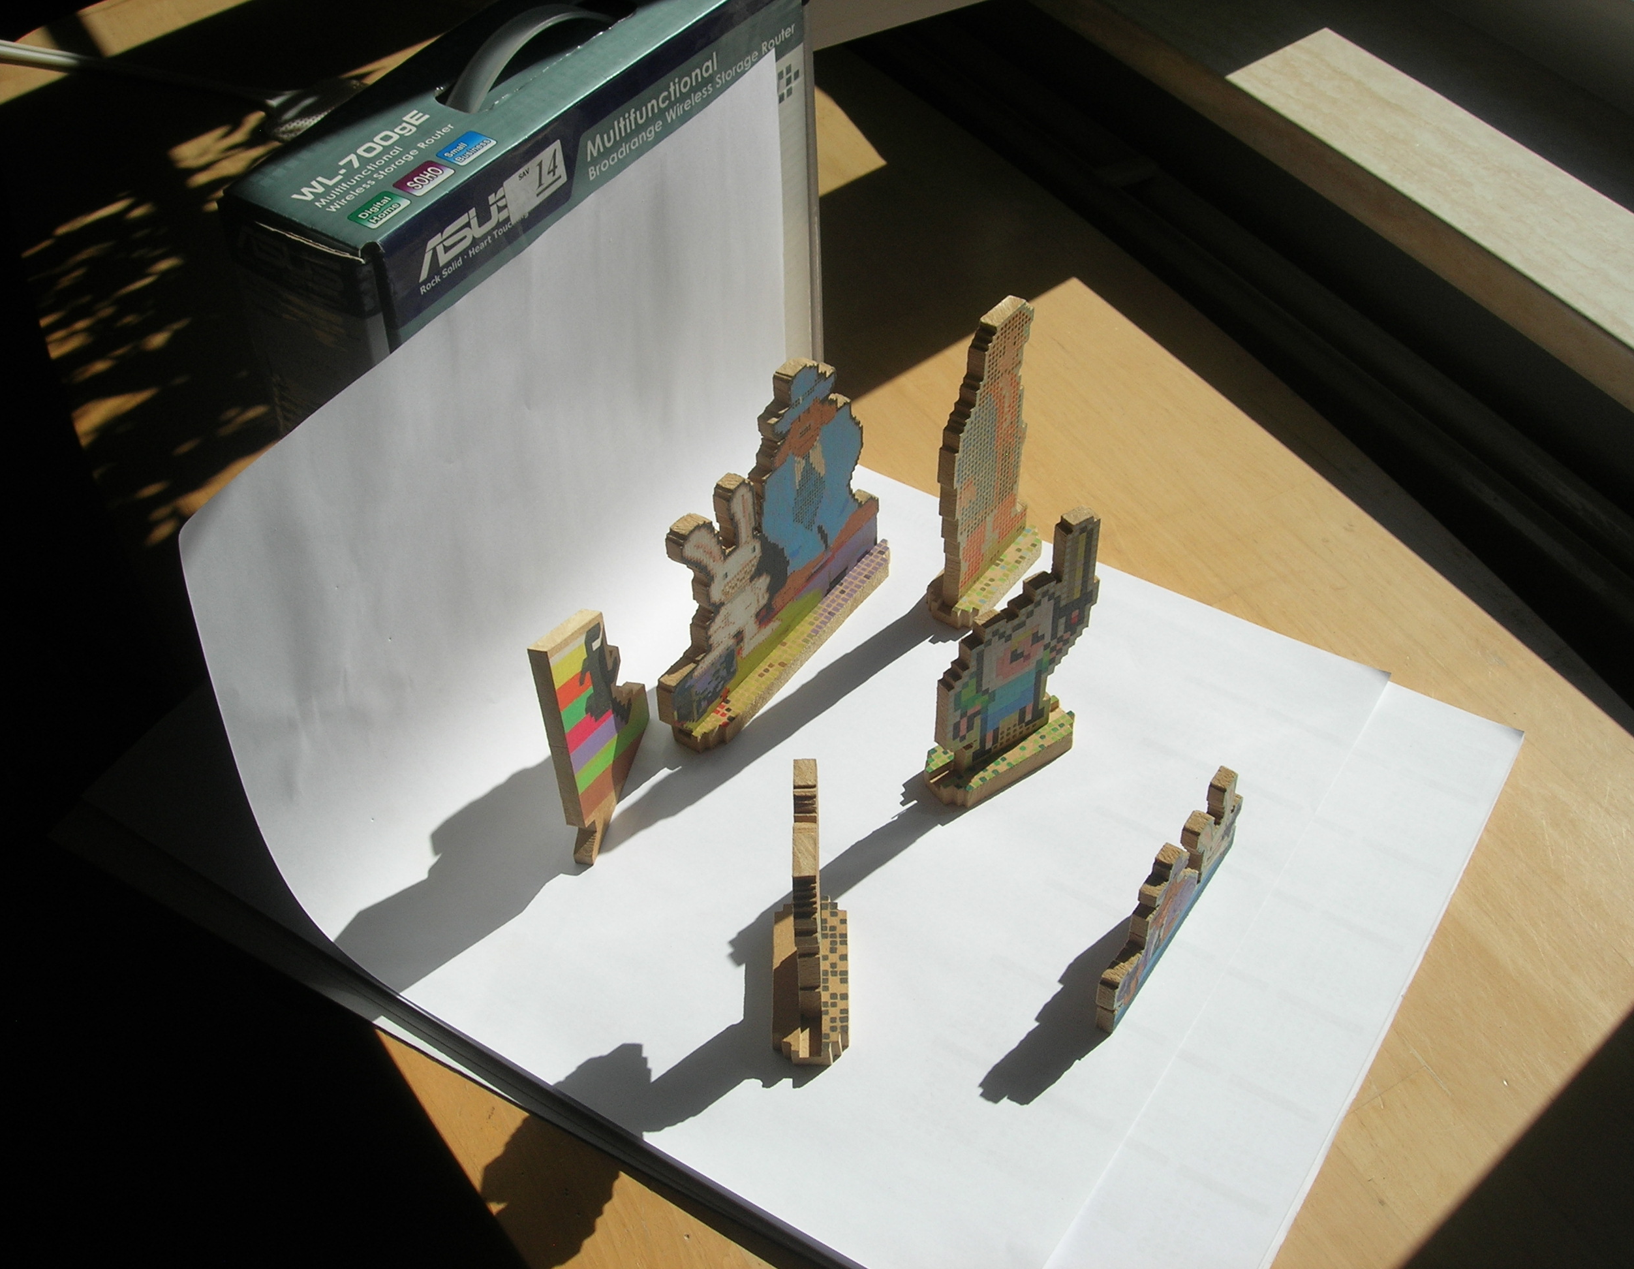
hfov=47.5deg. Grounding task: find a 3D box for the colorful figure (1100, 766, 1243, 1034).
[{"bbox_3d":[0.160,0.110,0.824,0.009,0.074,0.121,25,52,24],"label":"colorful figure"}]

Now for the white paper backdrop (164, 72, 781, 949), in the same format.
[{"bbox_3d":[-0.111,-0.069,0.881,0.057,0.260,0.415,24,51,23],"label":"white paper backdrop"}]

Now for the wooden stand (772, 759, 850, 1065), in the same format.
[{"bbox_3d":[-0.004,0.116,0.800,0.032,0.112,0.096,-1,46,1],"label":"wooden stand"}]

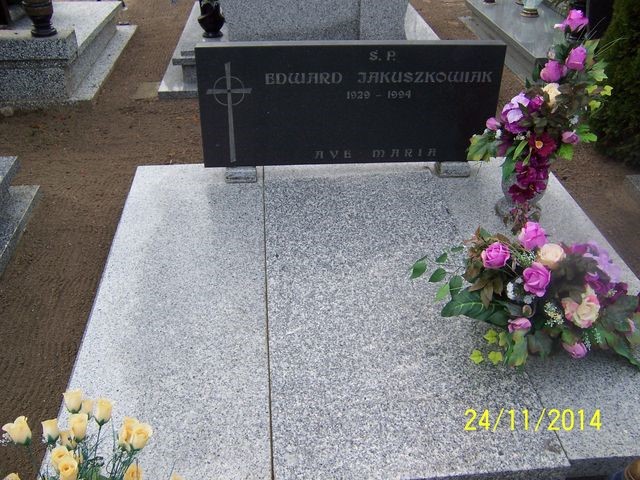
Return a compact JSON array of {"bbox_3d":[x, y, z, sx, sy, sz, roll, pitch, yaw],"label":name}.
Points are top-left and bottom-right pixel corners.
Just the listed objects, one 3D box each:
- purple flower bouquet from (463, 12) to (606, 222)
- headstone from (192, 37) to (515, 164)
[{"bbox_3d":[0.730,-0.391,2.024,0.420,0.680,0.320,-2,33,-5],"label":"purple flower bouquet"},{"bbox_3d":[0.118,-0.507,2.307,1.120,0.442,0.075,-2,28,-5],"label":"headstone"}]

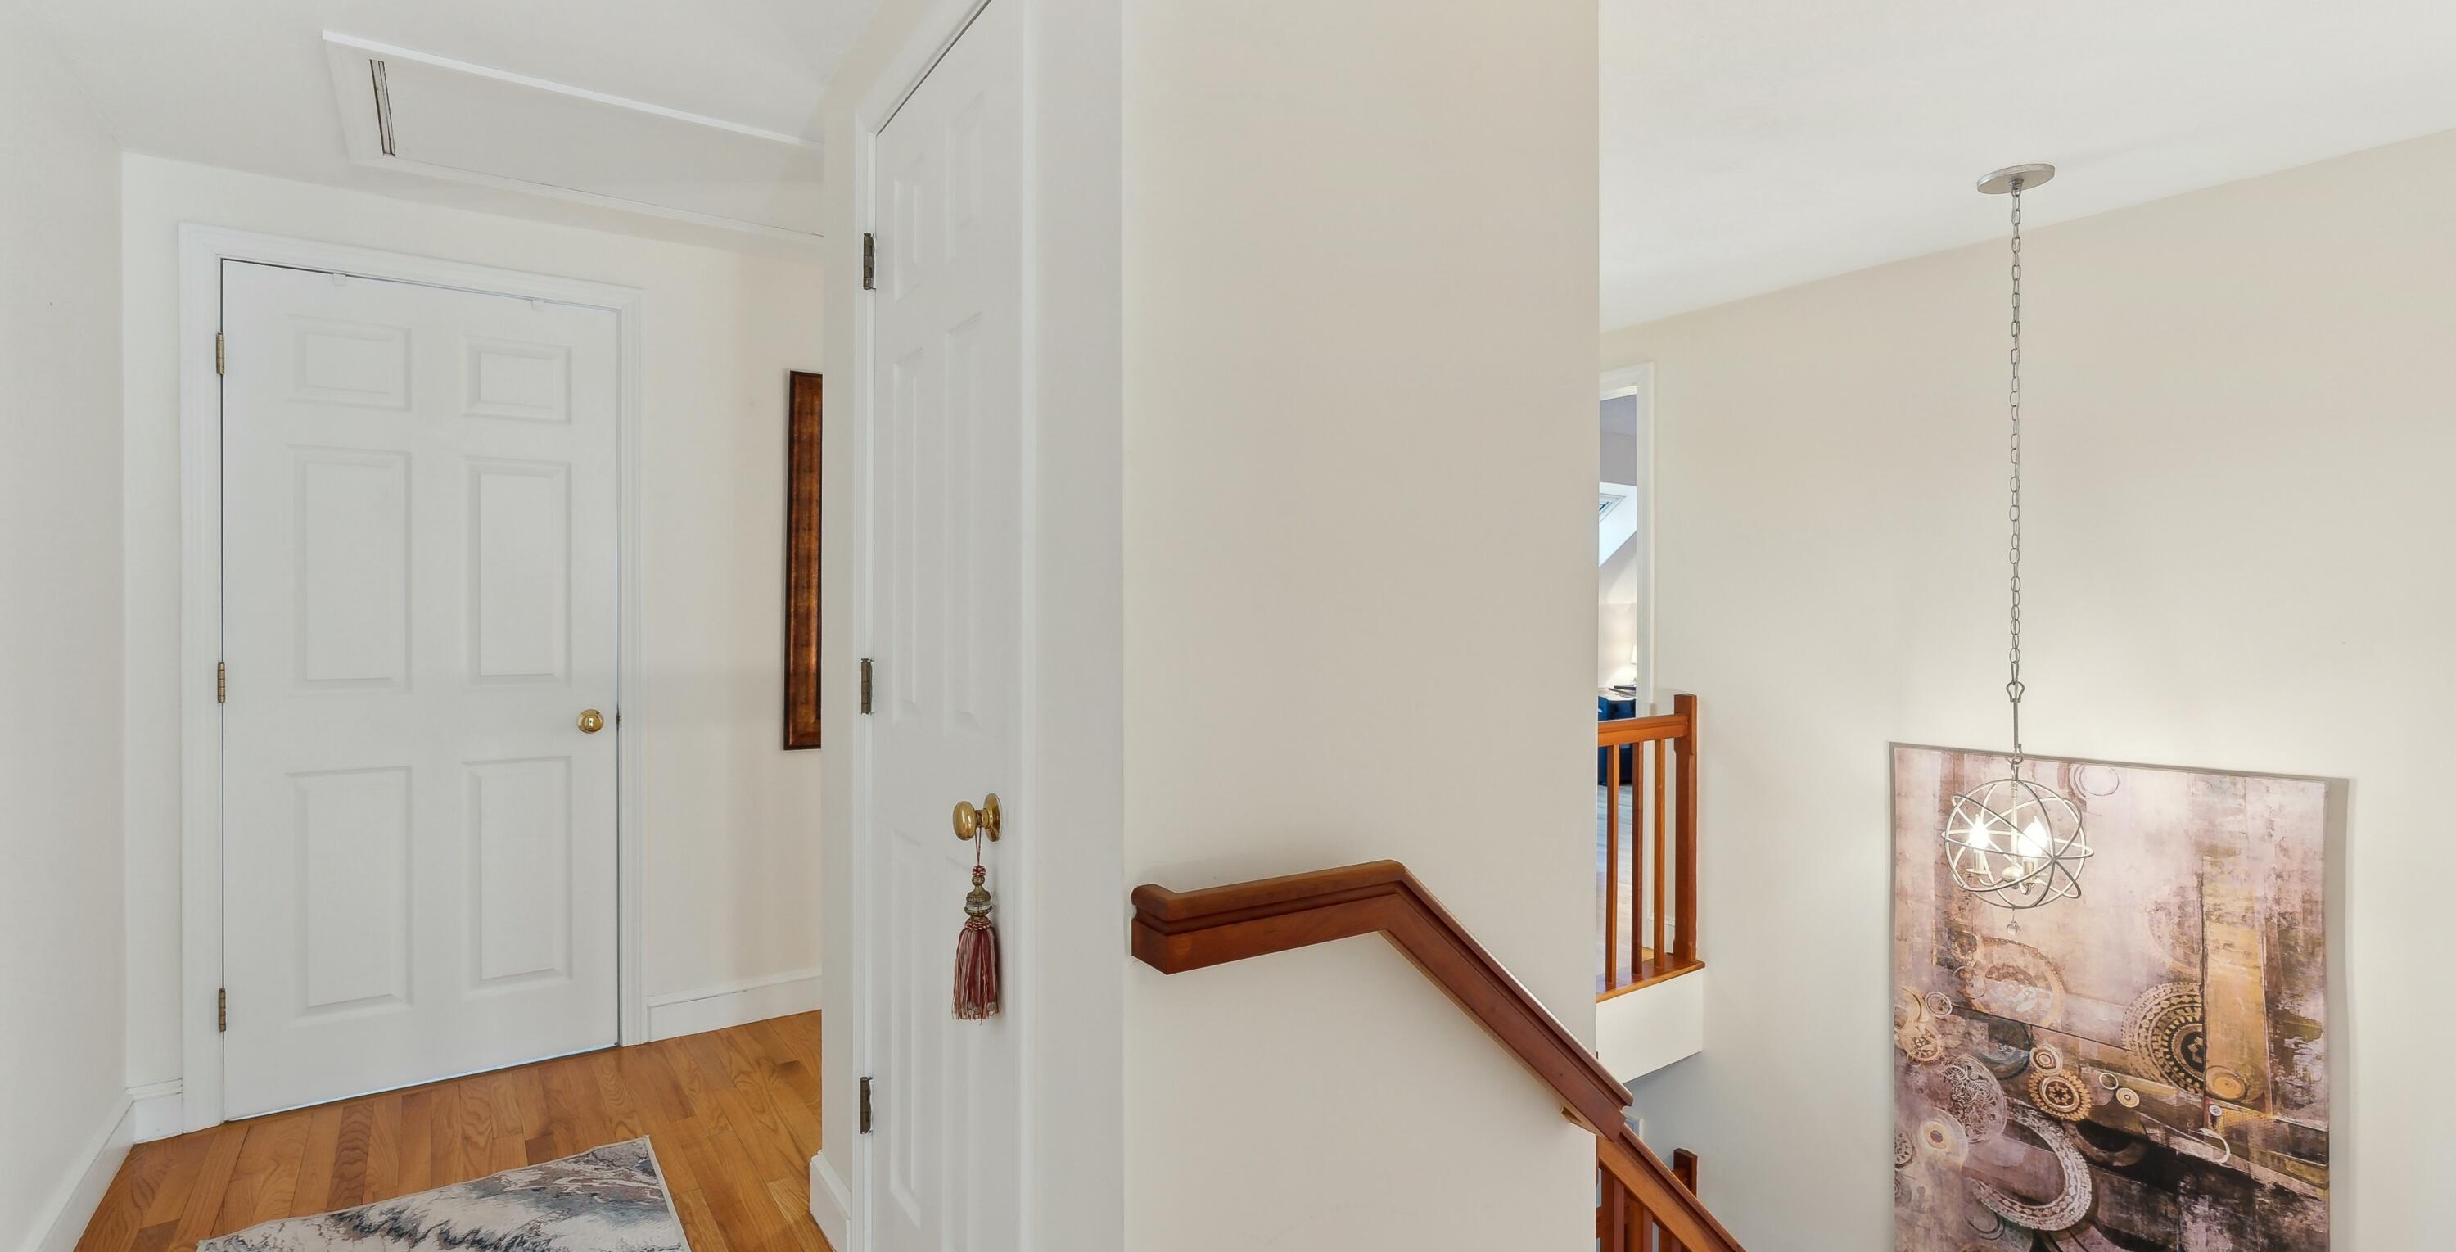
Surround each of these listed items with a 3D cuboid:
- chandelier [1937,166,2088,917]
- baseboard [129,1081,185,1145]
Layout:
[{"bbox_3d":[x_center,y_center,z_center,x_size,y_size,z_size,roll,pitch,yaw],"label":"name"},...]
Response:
[{"bbox_3d":[1.886,-0.190,2.615,0.315,1.780,0.315,0,0,-35],"label":"chandelier"},{"bbox_3d":[-2.450,1.109,2.495,0.093,0.130,0.018,0,0,-35],"label":"baseboard"}]

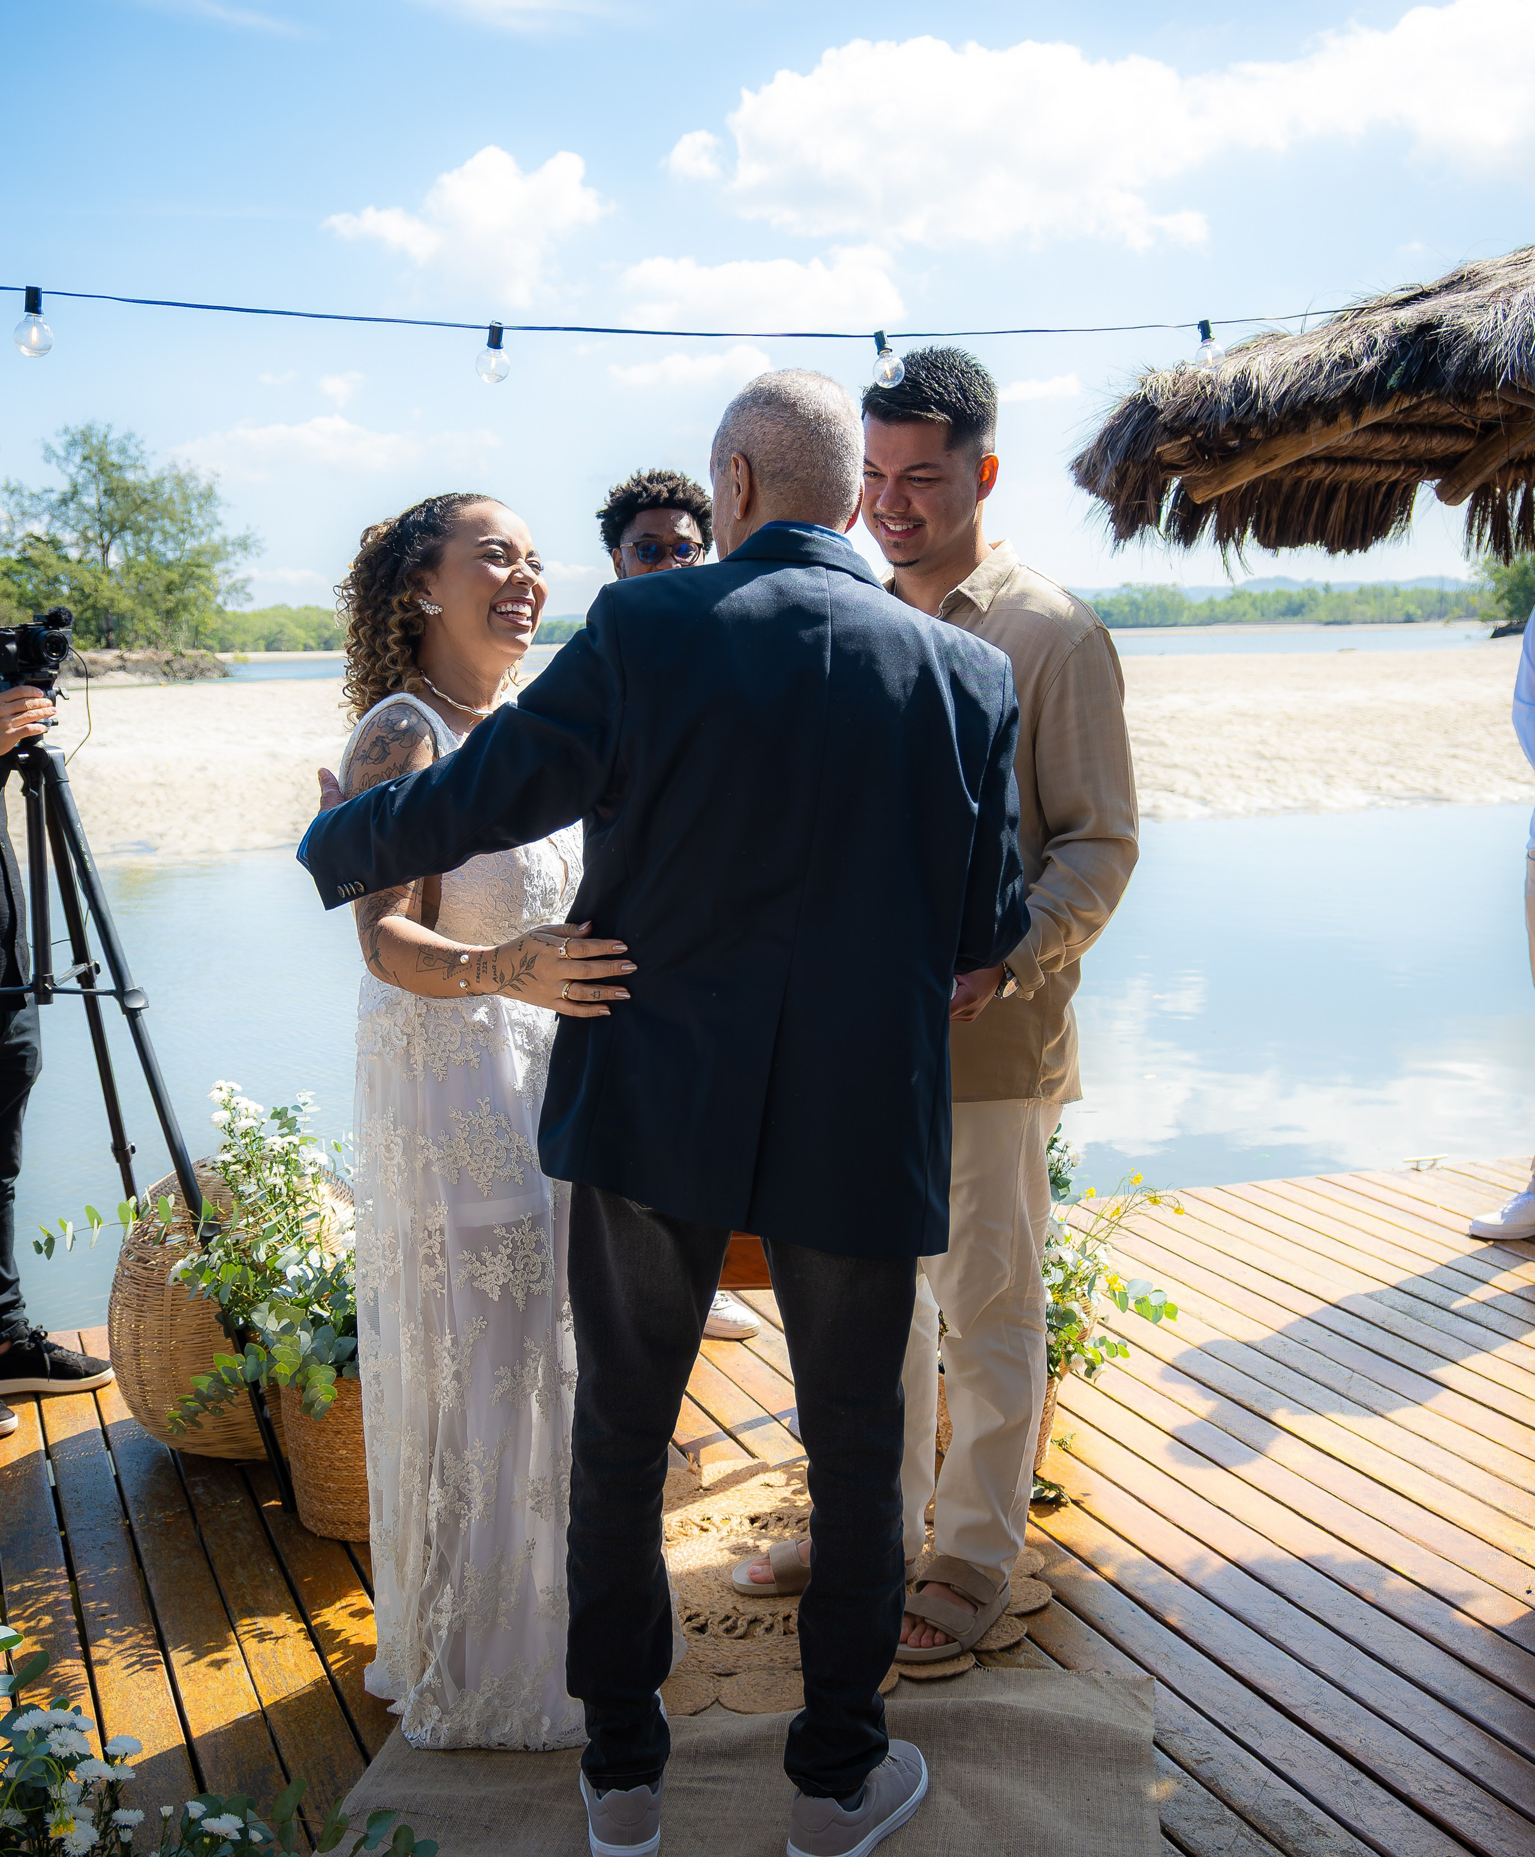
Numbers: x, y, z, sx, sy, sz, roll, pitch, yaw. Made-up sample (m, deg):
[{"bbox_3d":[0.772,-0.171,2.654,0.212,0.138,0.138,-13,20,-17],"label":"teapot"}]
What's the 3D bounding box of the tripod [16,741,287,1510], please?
[{"bbox_3d":[-1.195,0.295,3.622,0.800,1.290,0.880,5,10,32],"label":"tripod"}]

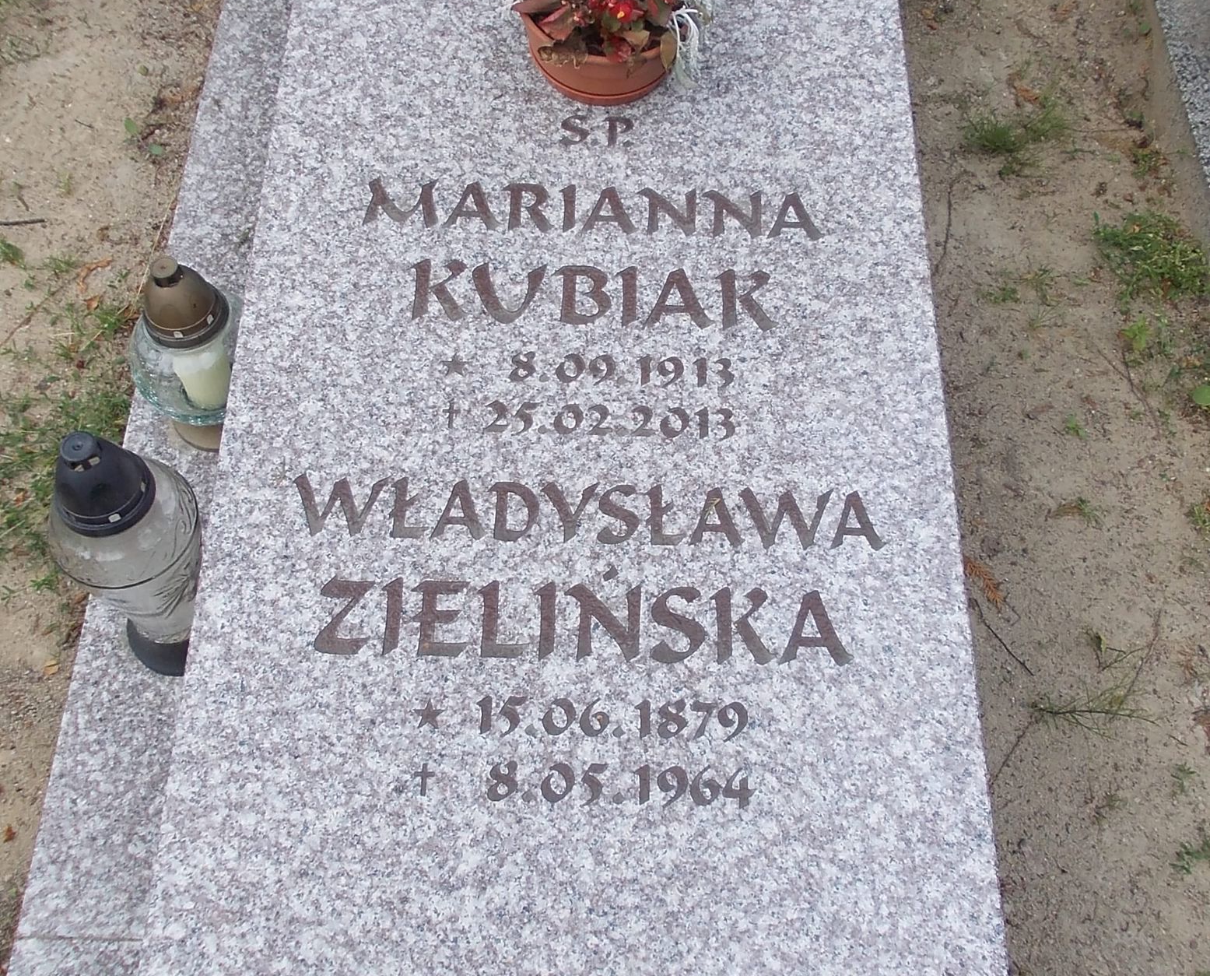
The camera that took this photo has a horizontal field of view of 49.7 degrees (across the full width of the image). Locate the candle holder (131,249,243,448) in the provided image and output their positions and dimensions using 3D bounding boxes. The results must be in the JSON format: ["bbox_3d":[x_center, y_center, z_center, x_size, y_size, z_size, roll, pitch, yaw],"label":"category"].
[{"bbox_3d":[-0.416,-0.148,1.337,0.142,0.238,0.142,1,60,0],"label":"candle holder"}]

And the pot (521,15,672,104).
[{"bbox_3d":[0.000,-0.481,1.349,0.185,0.092,0.185,0,64,0],"label":"pot"}]

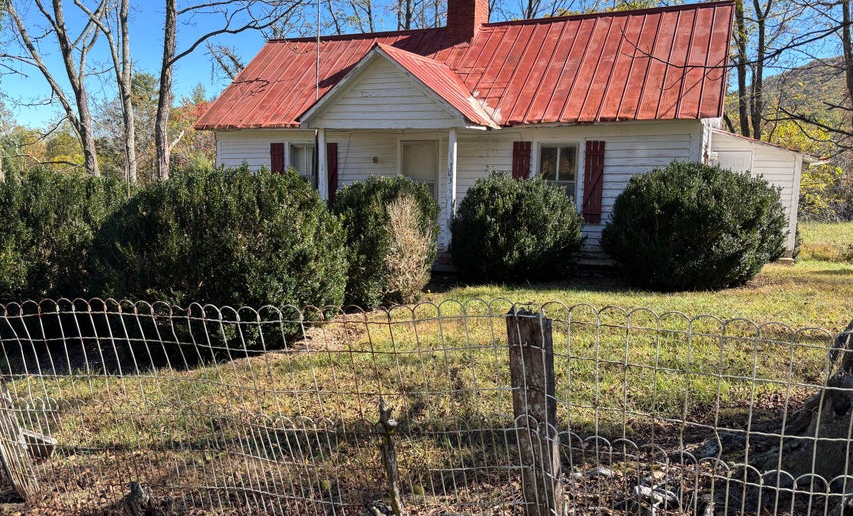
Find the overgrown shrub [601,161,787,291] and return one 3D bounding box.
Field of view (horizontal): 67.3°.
[{"bbox_3d":[4.028,-0.526,9.699,2.620,1.880,2.400,4,11,23],"label":"overgrown shrub"}]

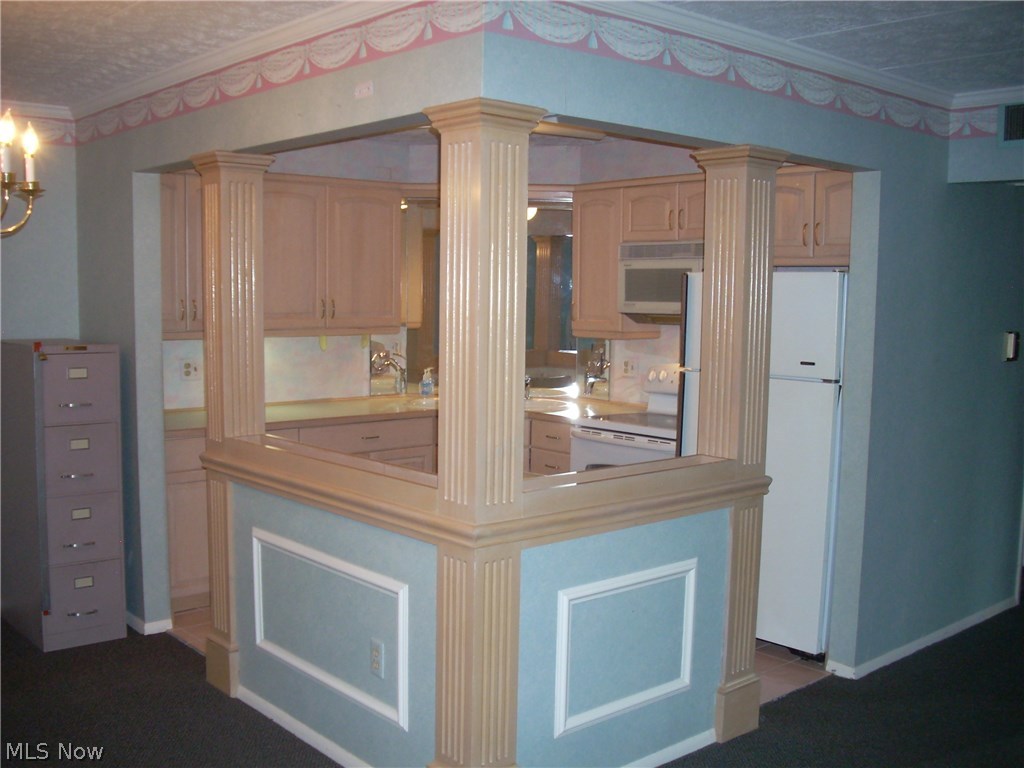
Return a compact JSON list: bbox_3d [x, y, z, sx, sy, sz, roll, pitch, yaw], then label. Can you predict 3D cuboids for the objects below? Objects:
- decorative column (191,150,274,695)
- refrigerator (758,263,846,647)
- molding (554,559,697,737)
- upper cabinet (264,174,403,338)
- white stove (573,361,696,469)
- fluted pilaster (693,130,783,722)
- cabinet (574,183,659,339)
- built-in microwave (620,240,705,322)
[{"bbox_3d":[-1.087,0.165,4.305,0.235,2.090,0.235,-4,7,-42],"label":"decorative column"},{"bbox_3d":[1.306,0.332,5.043,0.720,1.680,0.785,-4,7,-42],"label":"refrigerator"},{"bbox_3d":[0.384,0.840,3.568,0.663,0.456,0.025,-4,7,-42],"label":"molding"},{"bbox_3d":[-1.077,-0.701,6.062,0.920,0.838,0.330,-4,7,-42],"label":"upper cabinet"},{"bbox_3d":[0.796,0.527,5.668,0.675,1.160,0.760,-4,7,-42],"label":"white stove"},{"bbox_3d":[0.782,0.225,3.931,0.235,2.090,0.235,-4,7,-42],"label":"fluted pilaster"},{"bbox_3d":[0.576,-0.679,6.094,0.330,0.835,0.365,-4,7,-42],"label":"cabinet"},{"bbox_3d":[0.930,-0.512,5.678,0.370,0.430,0.760,-4,7,-42],"label":"built-in microwave"}]

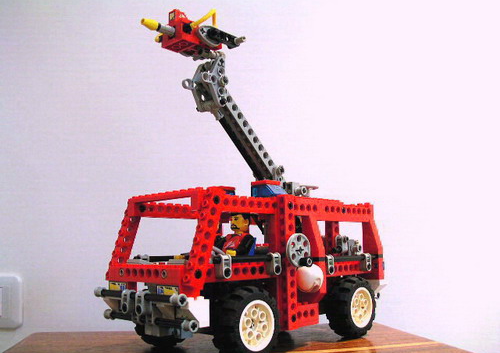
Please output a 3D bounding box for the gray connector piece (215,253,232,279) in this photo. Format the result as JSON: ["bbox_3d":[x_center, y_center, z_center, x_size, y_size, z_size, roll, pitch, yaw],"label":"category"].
[{"bbox_3d":[-0.017,0.056,0.338,0.008,0.016,0.008,-8,-10,43],"label":"gray connector piece"}]

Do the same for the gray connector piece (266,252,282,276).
[{"bbox_3d":[0.016,0.060,0.372,0.008,0.016,0.008,-8,-10,43],"label":"gray connector piece"}]

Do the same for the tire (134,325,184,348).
[{"bbox_3d":[-0.065,0.107,0.413,0.019,0.048,0.048,-8,-10,43],"label":"tire"}]

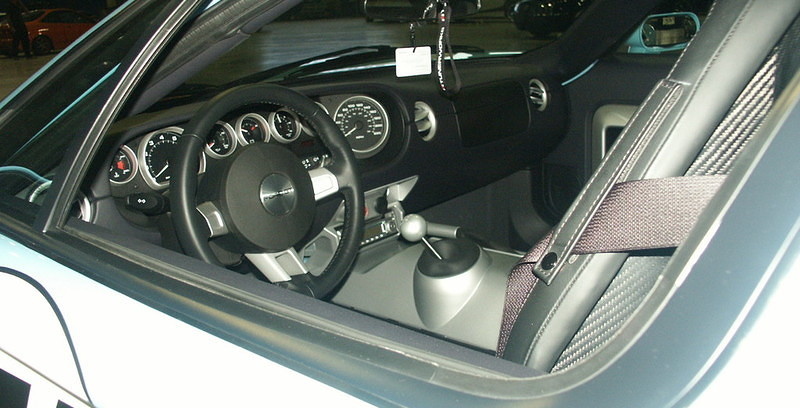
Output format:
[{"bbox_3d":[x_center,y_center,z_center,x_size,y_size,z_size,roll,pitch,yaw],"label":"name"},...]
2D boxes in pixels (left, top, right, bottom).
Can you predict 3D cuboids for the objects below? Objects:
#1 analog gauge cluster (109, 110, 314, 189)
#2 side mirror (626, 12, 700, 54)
[{"bbox_3d":[-0.321,-0.095,1.425,0.385,0.112,0.055,-14,3,-38],"label":"analog gauge cluster"},{"bbox_3d":[0.703,-0.453,2.150,0.215,0.115,0.120,-12,13,-31],"label":"side mirror"}]

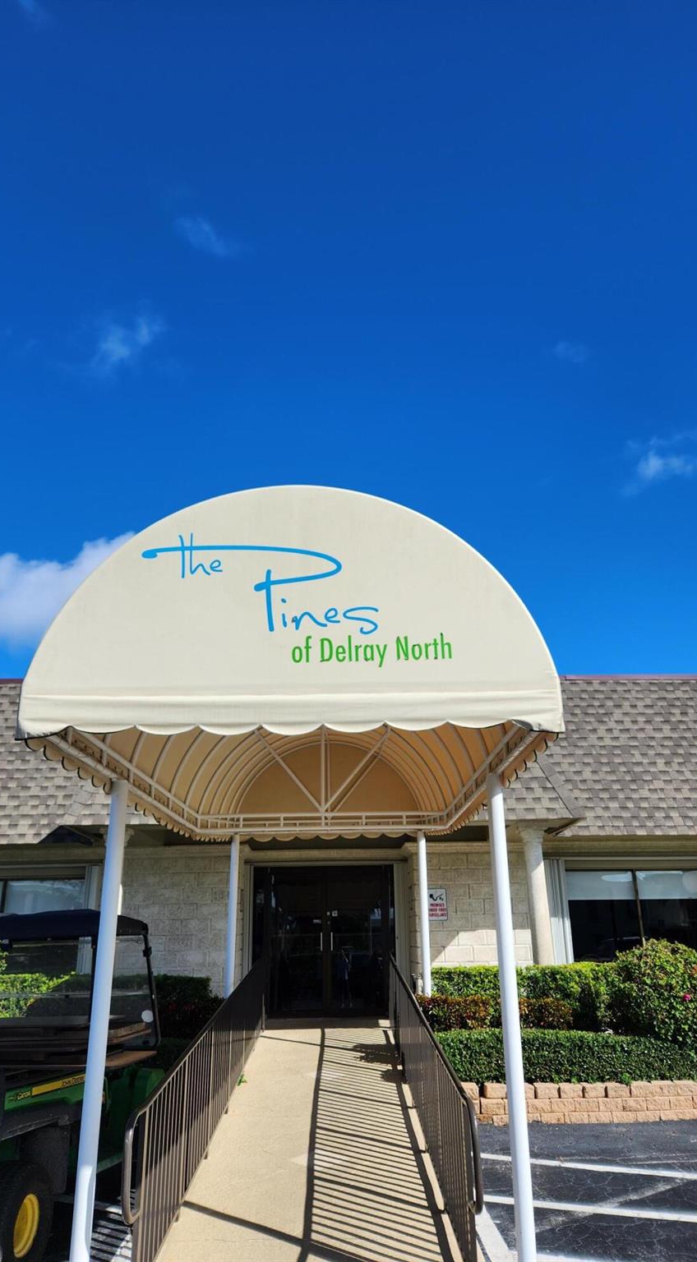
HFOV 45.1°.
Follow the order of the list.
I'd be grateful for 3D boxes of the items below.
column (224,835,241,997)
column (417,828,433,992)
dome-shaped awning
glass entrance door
[{"bbox_3d":[-1.394,3.744,10.027,0.100,2.560,0.100,-1,-19,0],"label":"column"},{"bbox_3d":[0.927,3.723,10.033,0.100,2.560,0.100,-1,-19,0],"label":"column"},{"bbox_3d":[-0.255,0.980,7.267,2.450,1.420,7.100,-1,-19,0],"label":"dome-shaped awning"},{"bbox_3d":[-0.363,4.773,12.950,2.200,2.190,0.100,-1,-19,0],"label":"glass entrance door"}]

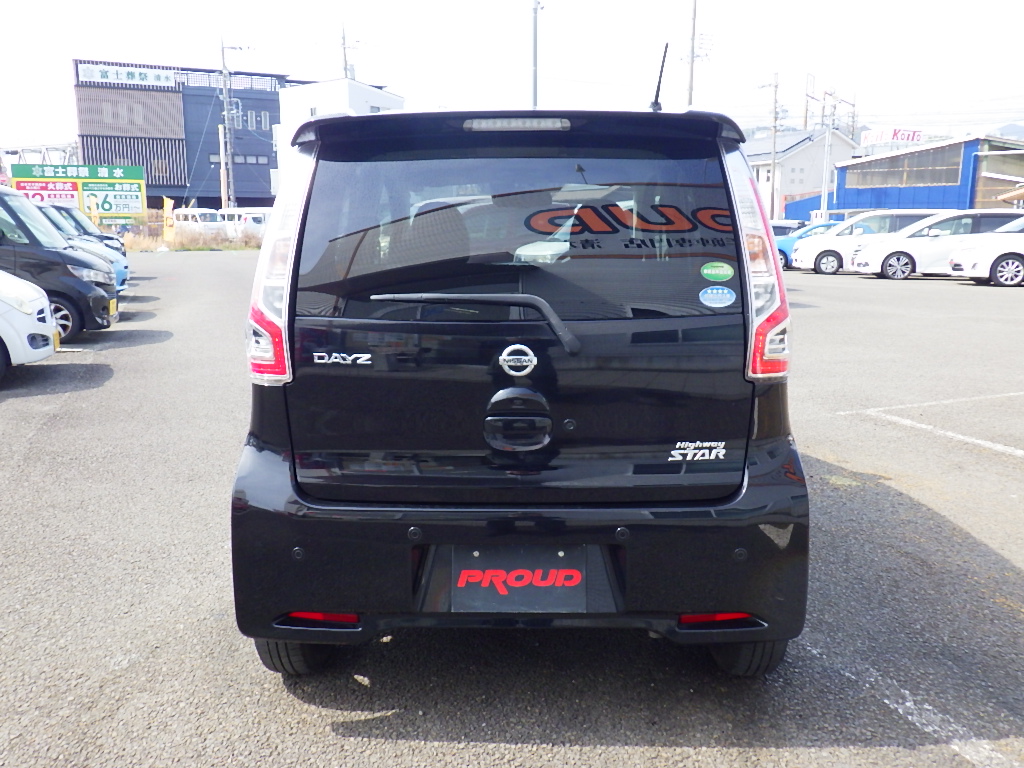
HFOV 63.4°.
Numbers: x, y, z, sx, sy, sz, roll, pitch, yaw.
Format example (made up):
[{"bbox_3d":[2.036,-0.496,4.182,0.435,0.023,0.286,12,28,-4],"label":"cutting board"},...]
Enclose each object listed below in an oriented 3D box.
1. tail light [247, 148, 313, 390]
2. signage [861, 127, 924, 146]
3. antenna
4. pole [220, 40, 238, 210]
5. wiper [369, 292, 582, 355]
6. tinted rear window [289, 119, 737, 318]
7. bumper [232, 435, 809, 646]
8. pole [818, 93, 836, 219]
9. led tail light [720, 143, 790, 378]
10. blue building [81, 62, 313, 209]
[{"bbox_3d":[-0.576,-0.290,2.022,0.175,0.540,0.220,0,11,0],"label":"tail light"},{"bbox_3d":[57.500,-37.392,125.142,9.600,2.700,2.000,0,11,0],"label":"signage"},{"bbox_3d":[0.387,-0.788,2.148,0.035,0.170,0.140,0,11,0],"label":"antenna"},{"bbox_3d":[-18.700,-15.978,54.952,0.700,12.800,0.700,0,11,0],"label":"pole"},{"bbox_3d":[-0.085,-0.141,1.934,0.495,0.145,0.080,0,11,0],"label":"wiper"},{"bbox_3d":[0.020,-0.372,1.975,1.060,0.440,0.140,0,11,0],"label":"tinted rear window"},{"bbox_3d":[0.020,0.407,2.108,1.470,0.490,0.320,0,11,0],"label":"bumper"},{"bbox_3d":[12.850,-8.603,33.980,0.400,6.400,0.400,0,11,0],"label":"pole"},{"bbox_3d":[0.605,-0.290,2.022,0.175,0.540,0.220,0,11,0],"label":"led tail light"},{"bbox_3d":[-25.600,-18.507,68.621,17.500,12.500,12.000,-5,12,-25],"label":"blue building"}]

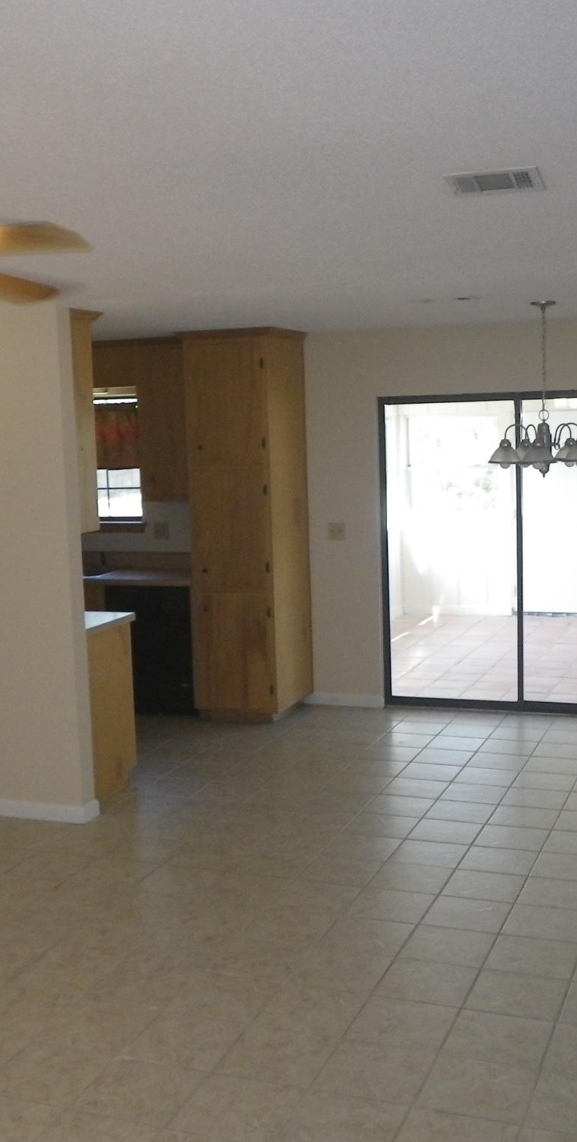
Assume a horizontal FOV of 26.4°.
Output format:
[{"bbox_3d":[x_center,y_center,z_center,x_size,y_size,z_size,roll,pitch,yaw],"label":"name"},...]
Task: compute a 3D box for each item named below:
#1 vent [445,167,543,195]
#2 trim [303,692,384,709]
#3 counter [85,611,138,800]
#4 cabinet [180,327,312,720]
[{"bbox_3d":[0.678,-1.269,4.025,0.300,0.020,0.175,1,-6,21],"label":"vent"},{"bbox_3d":[0.364,0.863,8.282,0.542,0.082,0.018,1,7,21],"label":"trim"},{"bbox_3d":[-1.228,0.705,6.425,0.700,0.913,0.609,1,7,21],"label":"counter"},{"bbox_3d":[-0.266,-0.296,8.046,0.618,2.471,0.639,1,7,21],"label":"cabinet"}]

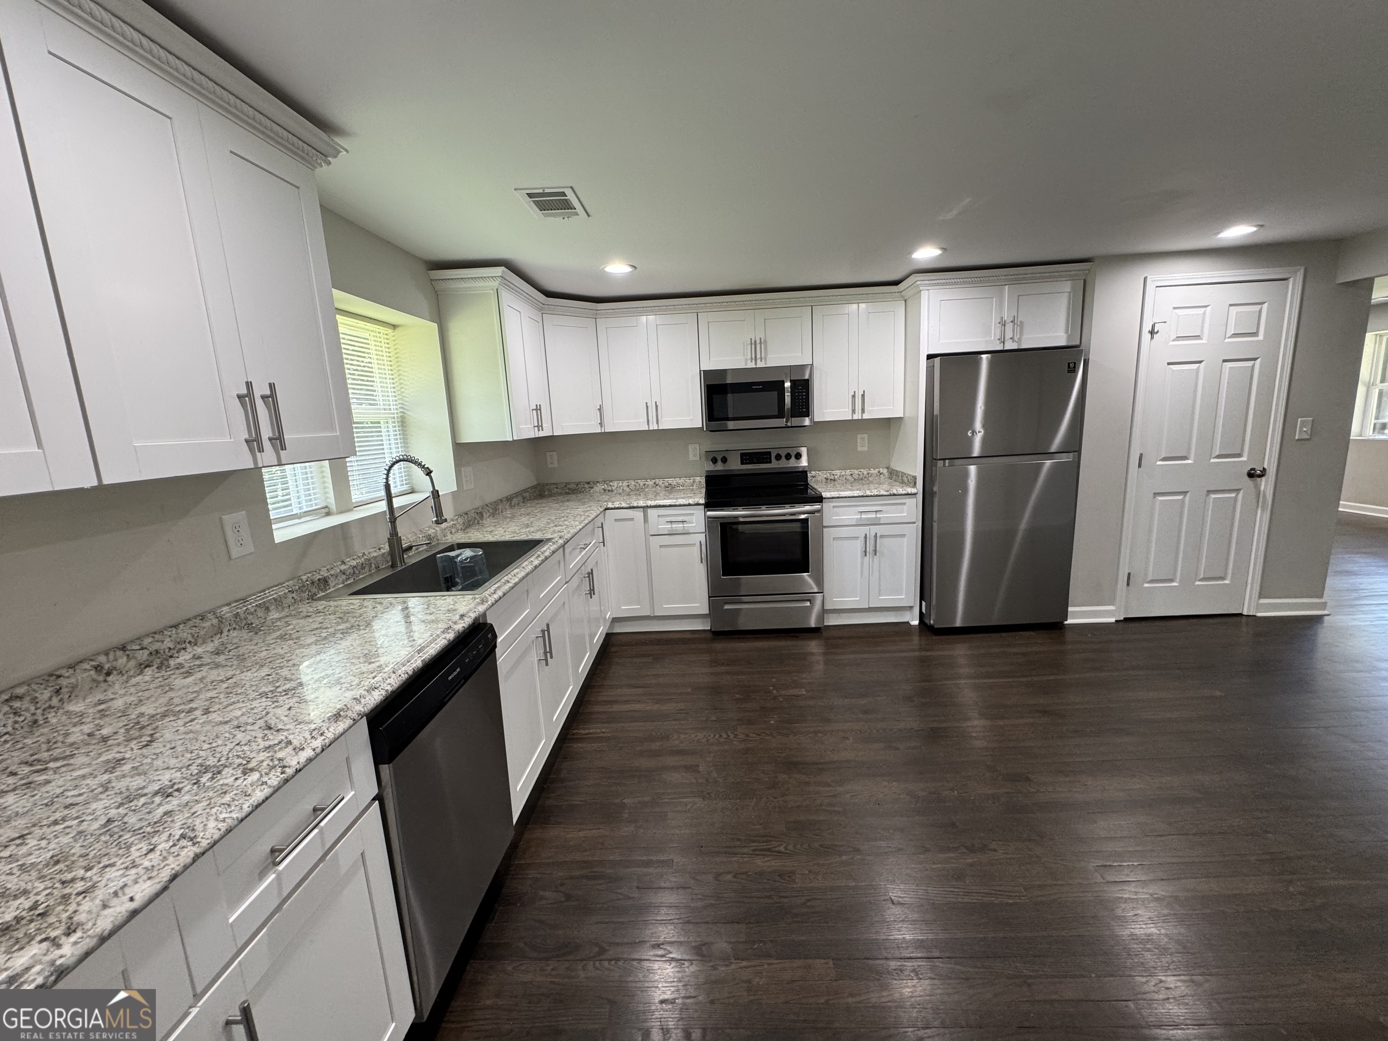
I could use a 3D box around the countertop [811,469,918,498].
[{"bbox_3d":[1.148,-0.274,3.917,0.623,0.127,0.653,-3,11,2],"label":"countertop"}]

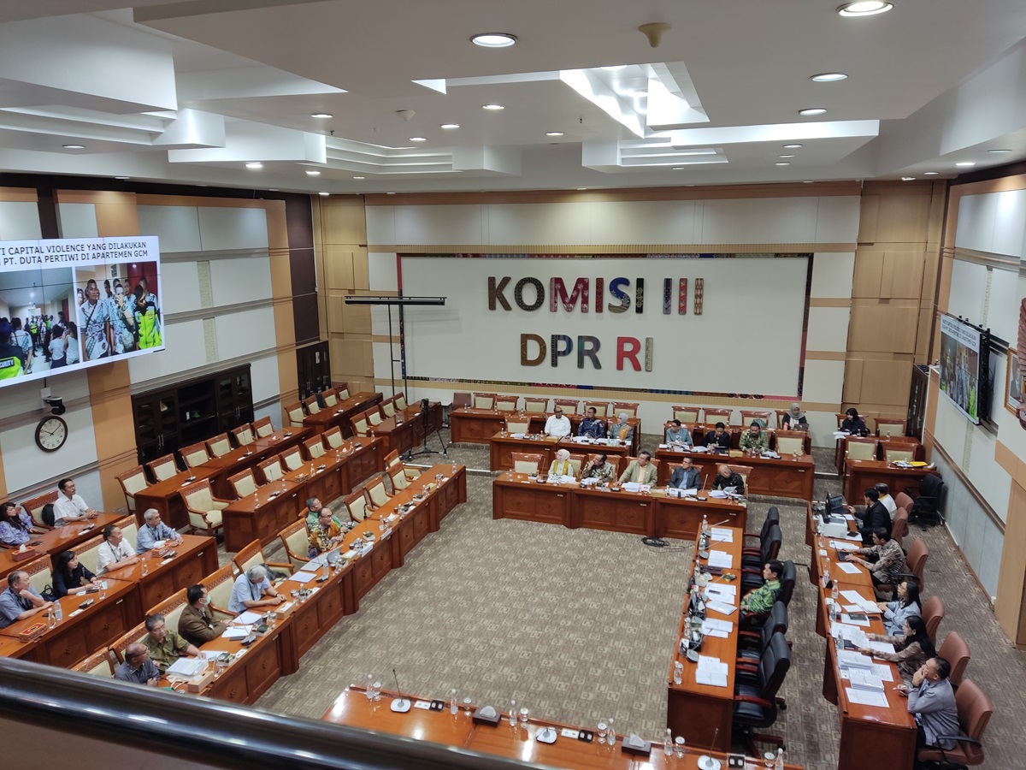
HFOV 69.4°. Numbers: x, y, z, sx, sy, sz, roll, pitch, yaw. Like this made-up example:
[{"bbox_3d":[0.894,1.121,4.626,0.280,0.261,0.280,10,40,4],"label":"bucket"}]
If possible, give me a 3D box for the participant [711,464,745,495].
[{"bbox_3d":[3.890,2.037,13.536,0.570,1.180,0.720,3,13,18],"label":"participant"}]

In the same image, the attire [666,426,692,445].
[{"bbox_3d":[3.465,1.191,15.529,0.530,0.600,0.500,3,13,18],"label":"attire"}]

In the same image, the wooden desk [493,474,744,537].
[{"bbox_3d":[1.836,2.205,13.280,4.460,0.770,0.610,4,13,19],"label":"wooden desk"}]

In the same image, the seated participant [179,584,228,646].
[{"bbox_3d":[-3.640,3.030,8.984,0.770,1.290,0.580,2,13,13],"label":"seated participant"}]

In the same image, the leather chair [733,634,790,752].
[{"bbox_3d":[2.557,3.244,7.841,0.700,1.160,0.660,3,13,18],"label":"leather chair"}]

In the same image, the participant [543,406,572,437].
[{"bbox_3d":[0.949,1.168,16.318,0.580,1.300,0.850,3,13,17],"label":"participant"}]

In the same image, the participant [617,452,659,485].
[{"bbox_3d":[2.339,1.903,13.715,0.630,1.280,0.800,3,13,18],"label":"participant"}]

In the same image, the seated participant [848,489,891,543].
[{"bbox_3d":[5.650,2.297,11.938,0.760,1.300,0.570,3,13,16],"label":"seated participant"}]

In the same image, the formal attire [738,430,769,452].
[{"bbox_3d":[4.922,1.301,15.163,0.560,0.680,0.500,3,13,18],"label":"formal attire"}]

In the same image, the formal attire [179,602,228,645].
[{"bbox_3d":[-3.693,2.891,8.992,0.630,0.600,0.580,2,13,13],"label":"formal attire"}]

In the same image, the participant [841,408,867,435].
[{"bbox_3d":[7.226,1.150,15.748,0.520,1.240,0.760,5,14,23],"label":"participant"}]

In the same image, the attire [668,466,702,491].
[{"bbox_3d":[3.220,1.805,13.798,0.550,0.650,0.430,3,13,18],"label":"attire"}]

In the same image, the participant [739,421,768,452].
[{"bbox_3d":[4.767,1.464,14.792,0.580,1.280,0.850,3,13,17],"label":"participant"}]

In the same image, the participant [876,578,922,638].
[{"bbox_3d":[4.610,2.929,8.970,0.730,1.260,0.500,3,13,15],"label":"participant"}]

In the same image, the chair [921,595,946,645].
[{"bbox_3d":[4.775,3.026,8.986,0.640,0.930,0.600,3,13,17],"label":"chair"}]

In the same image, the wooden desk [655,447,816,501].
[{"bbox_3d":[4.343,1.758,14.663,2.970,0.770,0.620,3,13,17],"label":"wooden desk"}]

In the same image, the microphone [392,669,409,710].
[{"bbox_3d":[-1.100,2.968,7.248,0.195,0.390,0.170,3,13,17],"label":"microphone"}]

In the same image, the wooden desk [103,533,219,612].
[{"bbox_3d":[-4.909,2.781,10.527,0.620,0.770,1.480,3,13,17],"label":"wooden desk"}]

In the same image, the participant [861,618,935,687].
[{"bbox_3d":[4.226,3.127,8.148,0.820,1.220,0.540,3,13,18],"label":"participant"}]

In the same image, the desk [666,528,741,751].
[{"bbox_3d":[2.640,3.072,9.808,0.670,0.770,4.520,3,13,18],"label":"desk"}]

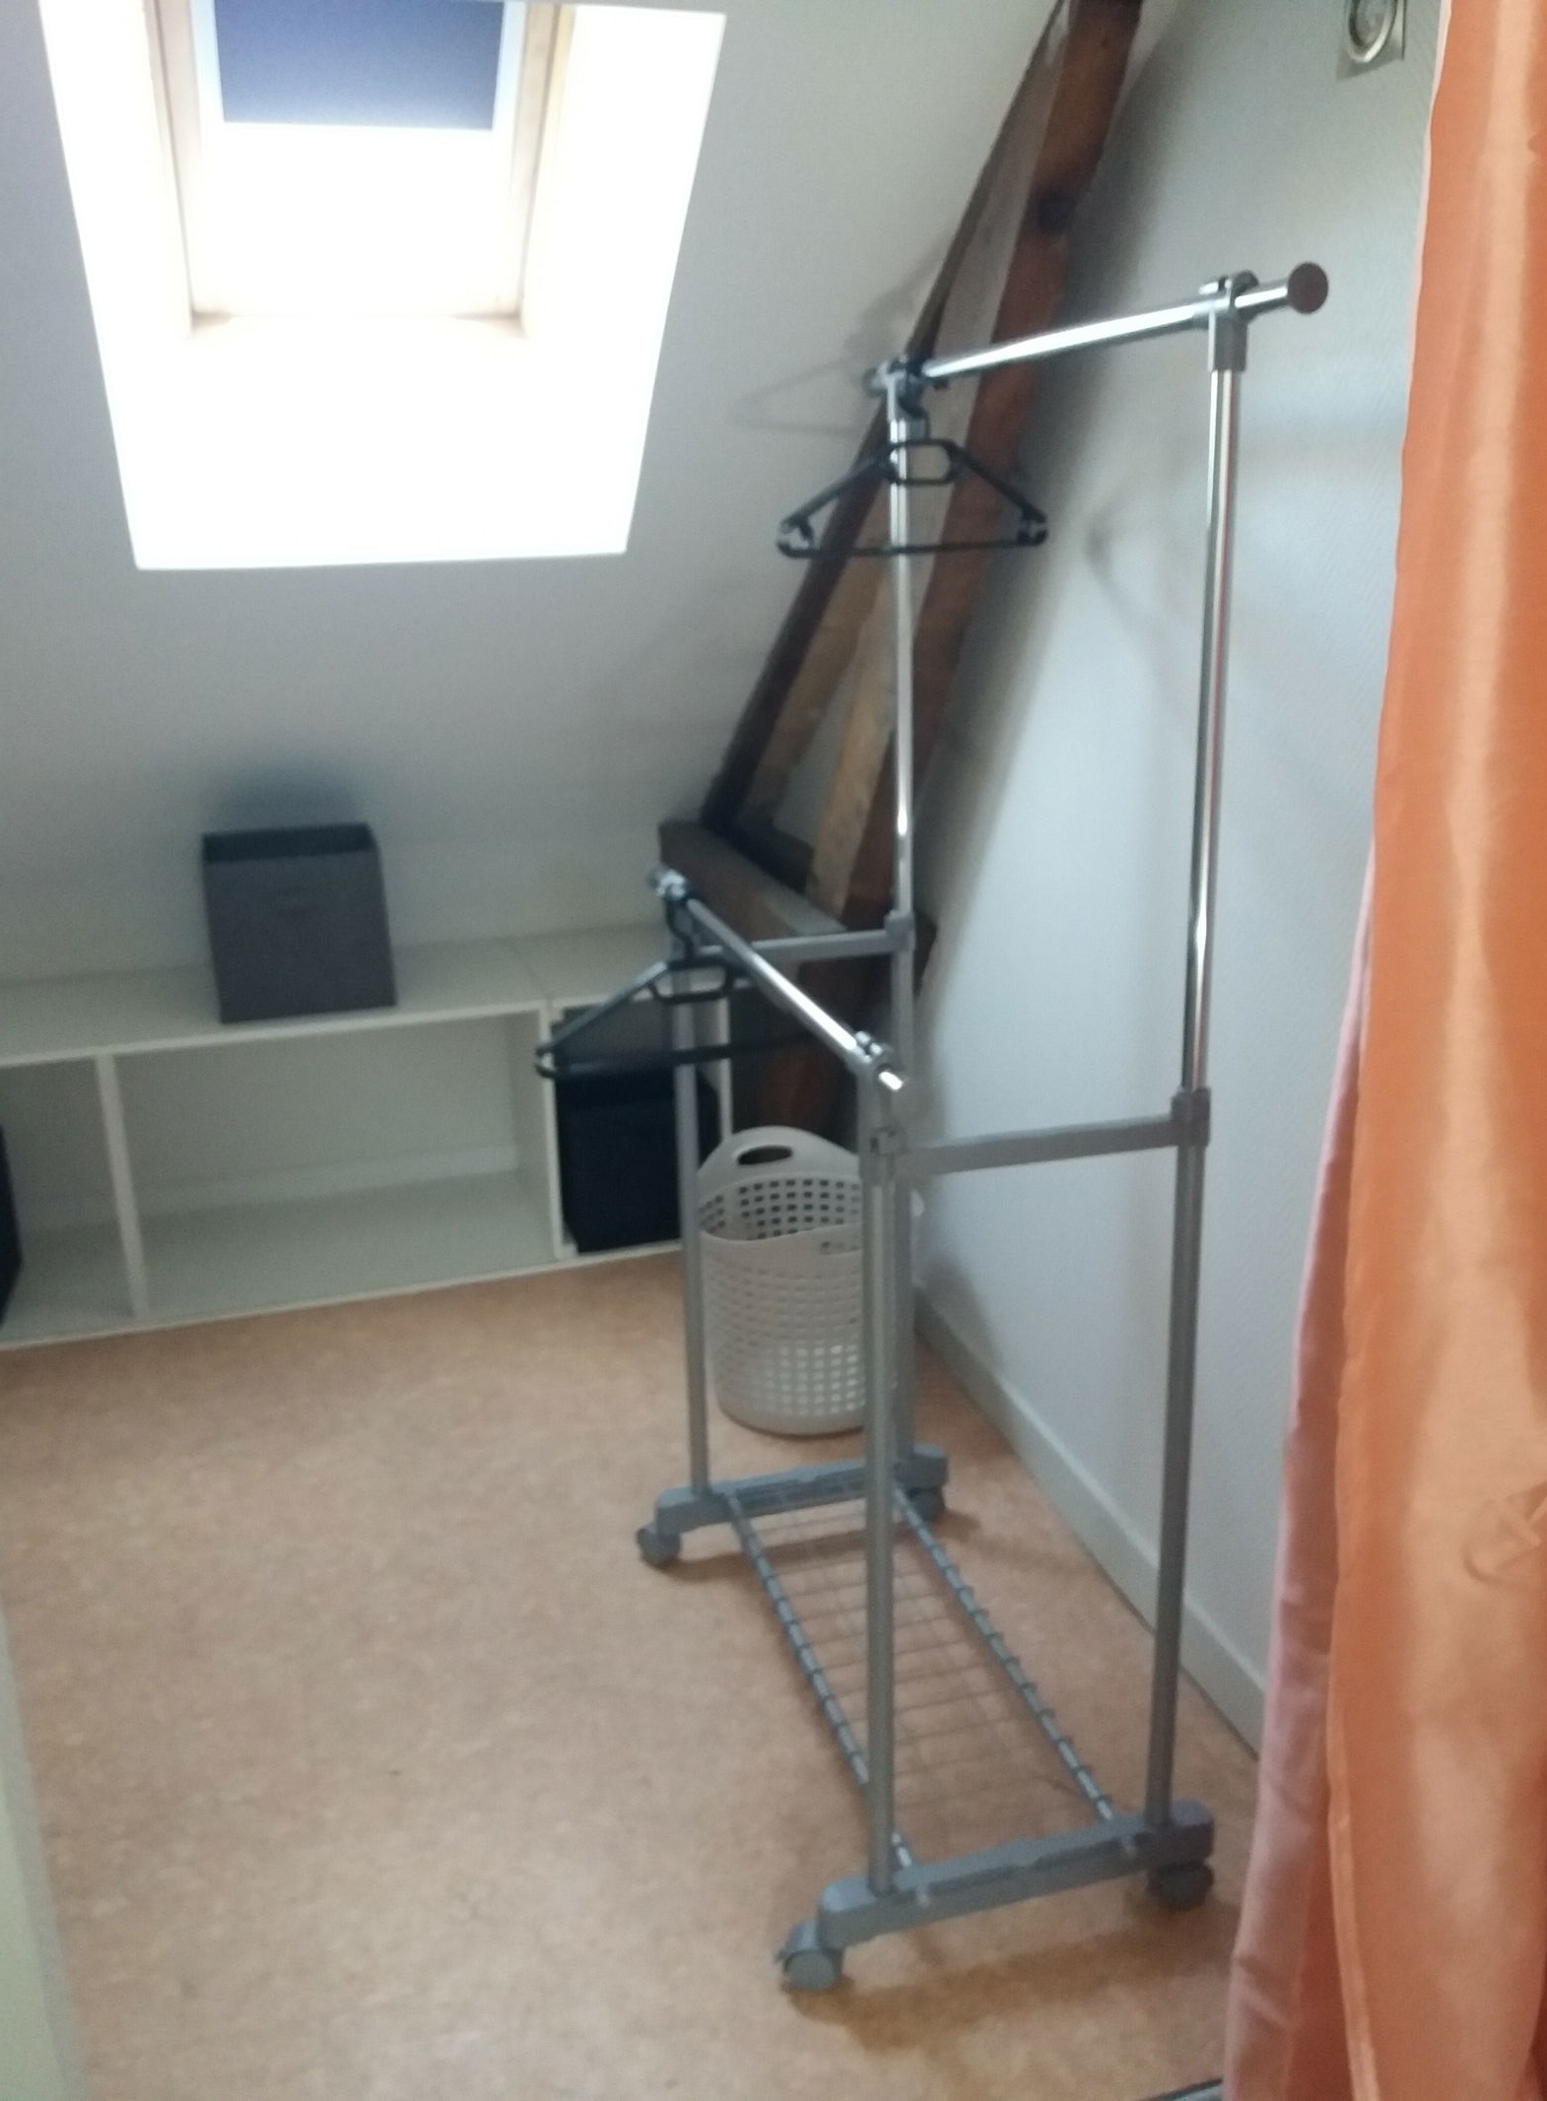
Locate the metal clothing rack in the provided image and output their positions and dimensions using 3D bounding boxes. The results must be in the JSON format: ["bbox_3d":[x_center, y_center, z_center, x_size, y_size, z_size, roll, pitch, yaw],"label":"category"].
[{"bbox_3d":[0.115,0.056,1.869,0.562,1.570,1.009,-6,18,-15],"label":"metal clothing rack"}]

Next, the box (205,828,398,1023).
[{"bbox_3d":[-0.906,-0.250,3.249,0.312,0.302,0.302,-6,18,-15],"label":"box"}]

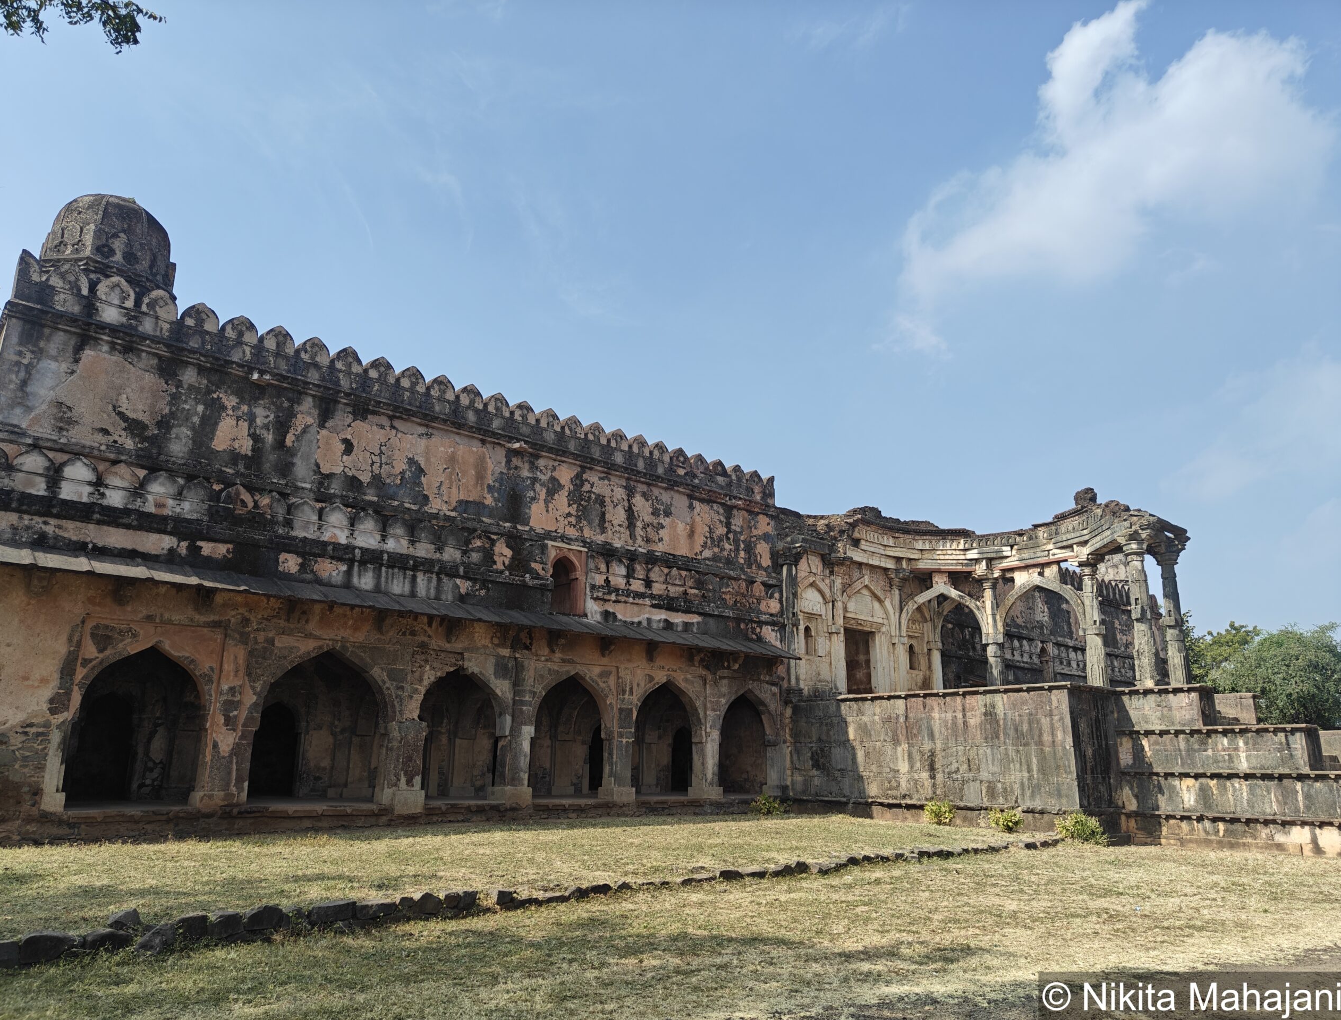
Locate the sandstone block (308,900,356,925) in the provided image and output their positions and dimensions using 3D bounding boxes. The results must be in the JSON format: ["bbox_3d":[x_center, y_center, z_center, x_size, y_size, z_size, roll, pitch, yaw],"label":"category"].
[{"bbox_3d":[-3.089,3.664,8.612,0.380,0.190,0.250,13,-19,-39],"label":"sandstone block"}]

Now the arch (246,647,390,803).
[{"bbox_3d":[-6.676,4.113,18.055,2.650,2.850,0.500,13,-19,-39],"label":"arch"}]

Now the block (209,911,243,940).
[{"bbox_3d":[-3.999,3.745,8.501,0.247,0.227,0.300,14,-20,-41],"label":"block"}]

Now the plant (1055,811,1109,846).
[{"bbox_3d":[8.242,6.389,18.900,1.000,0.700,0.950,13,-19,-39],"label":"plant"}]

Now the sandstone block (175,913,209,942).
[{"bbox_3d":[-3.969,3.450,7.821,0.220,0.210,0.240,13,-19,-39],"label":"sandstone block"}]

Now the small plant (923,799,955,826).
[{"bbox_3d":[6.285,7.075,22.058,0.718,0.585,0.745,14,-20,-41],"label":"small plant"}]

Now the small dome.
[{"bbox_3d":[-11.483,-5.328,19.405,2.394,2.128,2.394,14,-20,-41],"label":"small dome"}]

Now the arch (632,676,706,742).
[{"bbox_3d":[-0.216,5.000,23.665,2.400,1.650,0.500,13,-19,-39],"label":"arch"}]

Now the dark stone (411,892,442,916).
[{"bbox_3d":[-2.567,4.158,9.947,0.318,0.208,0.260,14,-20,-41],"label":"dark stone"}]

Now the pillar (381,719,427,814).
[{"bbox_3d":[-5.333,5.162,19.012,0.640,1.810,0.600,13,-19,-39],"label":"pillar"}]

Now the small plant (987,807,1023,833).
[{"bbox_3d":[7.315,6.793,20.665,0.745,0.559,0.785,14,-20,-41],"label":"small plant"}]

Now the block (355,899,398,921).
[{"bbox_3d":[-2.987,4.067,9.586,0.416,0.188,0.280,14,-20,-41],"label":"block"}]

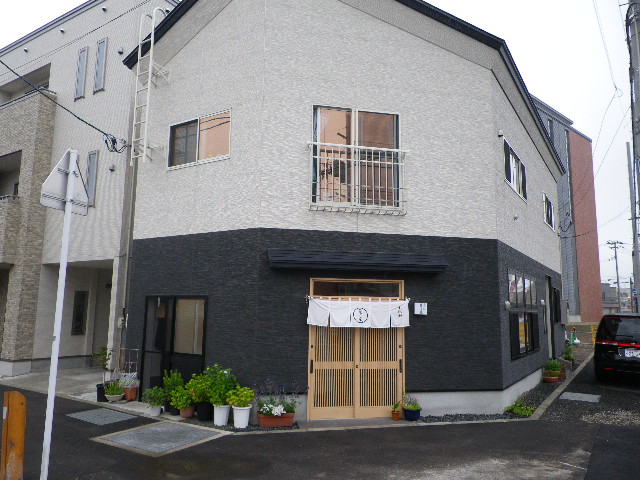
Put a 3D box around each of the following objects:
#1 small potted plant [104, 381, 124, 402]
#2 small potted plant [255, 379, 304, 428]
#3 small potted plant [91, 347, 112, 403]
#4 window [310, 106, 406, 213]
[{"bbox_3d":[-3.836,2.824,9.702,0.350,0.373,0.350,4,-8,-21],"label":"small potted plant"},{"bbox_3d":[-0.614,2.503,7.943,0.727,0.676,0.320,3,-8,-12],"label":"small potted plant"},{"bbox_3d":[-4.272,2.625,10.160,0.426,1.030,0.373,4,-9,-22],"label":"small potted plant"},{"bbox_3d":[0.700,-1.457,9.378,1.766,1.911,0.220,3,-8,-12],"label":"window"}]

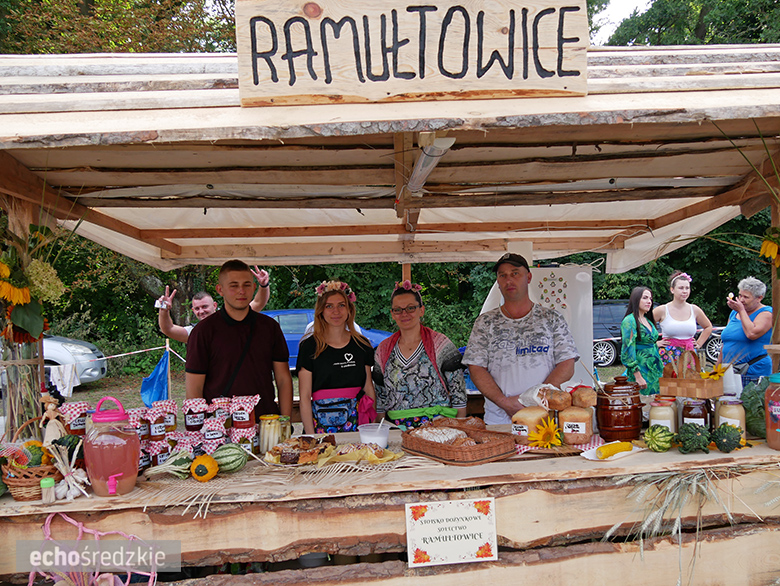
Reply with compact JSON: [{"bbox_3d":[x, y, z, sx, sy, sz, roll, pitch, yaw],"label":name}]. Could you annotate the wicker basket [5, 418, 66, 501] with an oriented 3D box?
[{"bbox_3d":[-1.208,0.554,2.140,0.210,0.260,0.200,-3,2,-29],"label":"wicker basket"}]

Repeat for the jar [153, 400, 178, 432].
[{"bbox_3d":[-0.889,0.487,2.500,0.100,0.118,0.100,-3,1,-18],"label":"jar"}]

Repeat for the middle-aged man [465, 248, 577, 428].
[{"bbox_3d":[0.640,0.704,3.098,0.570,1.800,0.360,-2,1,6],"label":"middle-aged man"}]

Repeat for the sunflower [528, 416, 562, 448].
[{"bbox_3d":[0.582,0.524,2.361,0.125,0.118,0.055,-2,-12,8],"label":"sunflower"}]

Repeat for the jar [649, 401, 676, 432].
[{"bbox_3d":[1.056,0.503,2.445,0.103,0.148,0.103,-2,1,14],"label":"jar"}]

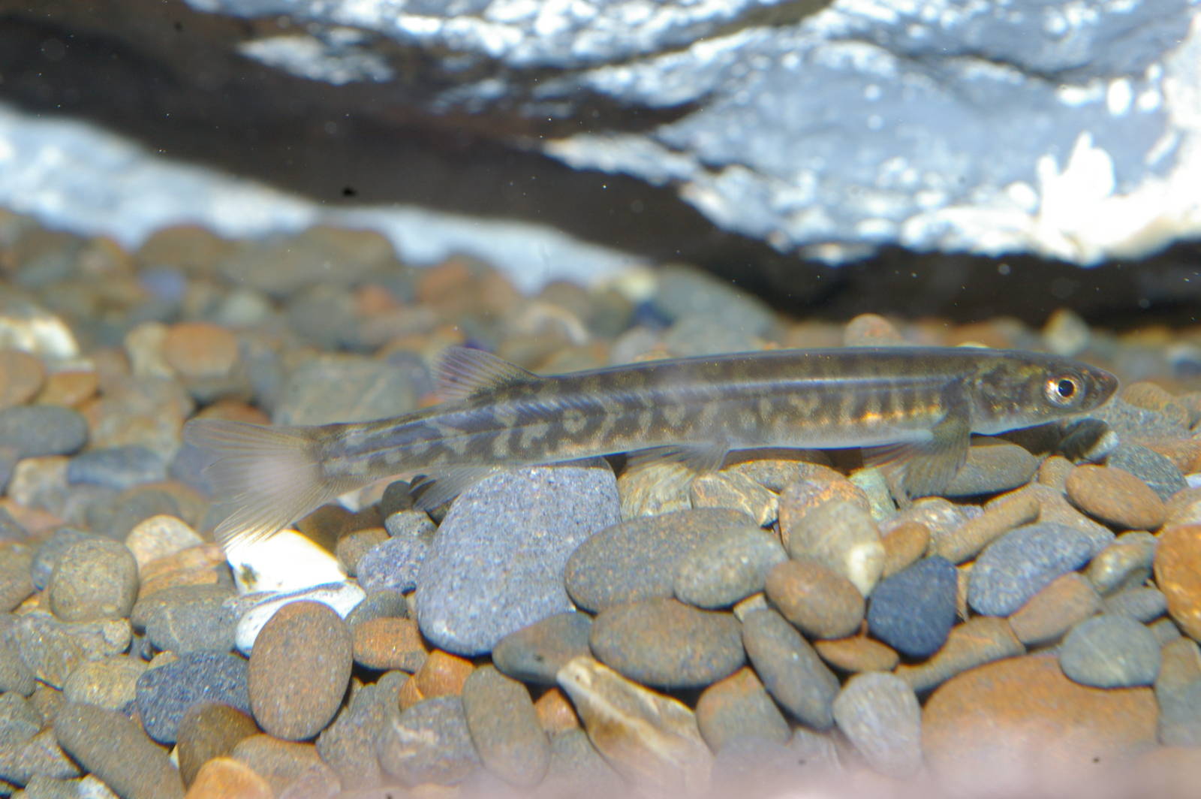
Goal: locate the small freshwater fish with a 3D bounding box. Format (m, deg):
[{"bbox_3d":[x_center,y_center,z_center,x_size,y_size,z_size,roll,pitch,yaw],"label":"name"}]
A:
[{"bbox_3d":[0.005,0.003,0.264,0.090,0.018,0.016,-5,14,-5],"label":"small freshwater fish"}]

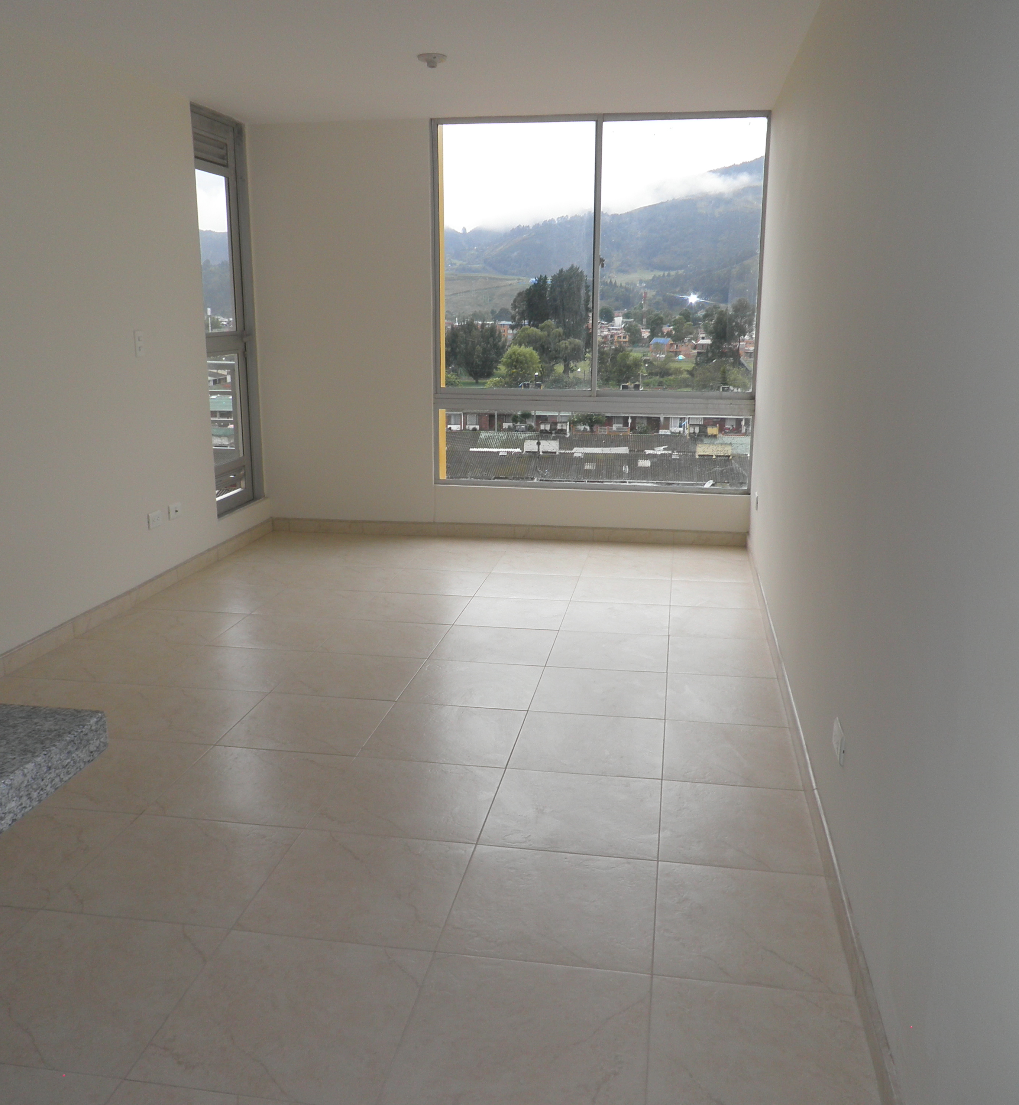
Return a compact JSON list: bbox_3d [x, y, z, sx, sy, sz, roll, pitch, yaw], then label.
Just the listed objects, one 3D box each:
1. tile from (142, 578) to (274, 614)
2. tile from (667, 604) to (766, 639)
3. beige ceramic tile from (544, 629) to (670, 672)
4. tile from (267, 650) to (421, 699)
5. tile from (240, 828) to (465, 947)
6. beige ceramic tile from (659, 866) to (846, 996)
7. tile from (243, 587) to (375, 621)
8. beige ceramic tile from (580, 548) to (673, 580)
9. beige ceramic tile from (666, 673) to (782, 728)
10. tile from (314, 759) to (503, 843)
[{"bbox_3d":[-1.328,0.214,4.743,0.455,0.012,0.450,2,13,9],"label":"tile"},{"bbox_3d":[0.898,0.309,4.437,0.396,0.010,0.447,2,14,9],"label":"tile"},{"bbox_3d":[0.395,0.391,4.024,0.450,0.012,0.450,2,13,9],"label":"beige ceramic tile"},{"bbox_3d":[-0.578,0.462,3.789,0.456,0.010,0.447,2,14,9],"label":"tile"},{"bbox_3d":[-0.343,0.788,2.407,0.452,0.010,0.452,2,13,9],"label":"tile"},{"bbox_3d":[0.526,0.824,2.268,0.398,0.010,0.452,2,13,9],"label":"beige ceramic tile"},{"bbox_3d":[-0.878,0.239,4.750,0.454,0.012,0.454,2,13,9],"label":"tile"},{"bbox_3d":[0.618,0.082,5.348,0.450,0.012,0.460,2,13,9],"label":"beige ceramic tile"},{"bbox_3d":[0.749,0.519,3.590,0.395,0.012,0.454,2,13,9],"label":"beige ceramic tile"},{"bbox_3d":[-0.273,0.688,2.854,0.456,0.010,0.447,2,14,9],"label":"tile"}]

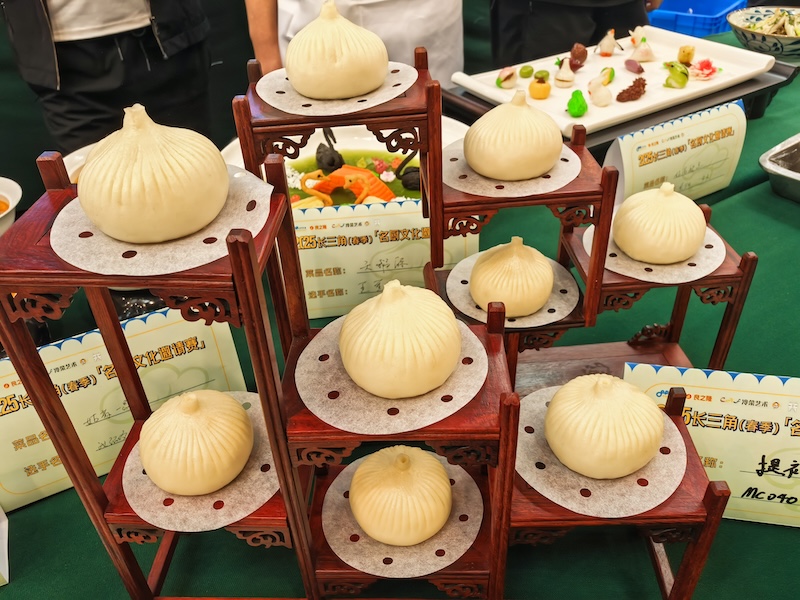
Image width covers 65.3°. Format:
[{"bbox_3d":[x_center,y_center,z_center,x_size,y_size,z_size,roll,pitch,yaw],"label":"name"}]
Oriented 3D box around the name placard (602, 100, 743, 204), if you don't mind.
[{"bbox_3d":[0.385,-0.195,0.882,0.242,0.128,0.058,-20,39,-23],"label":"name placard"}]

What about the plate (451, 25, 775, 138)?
[{"bbox_3d":[0.387,-0.394,1.119,0.526,0.035,0.280,-24,40,-26],"label":"plate"}]

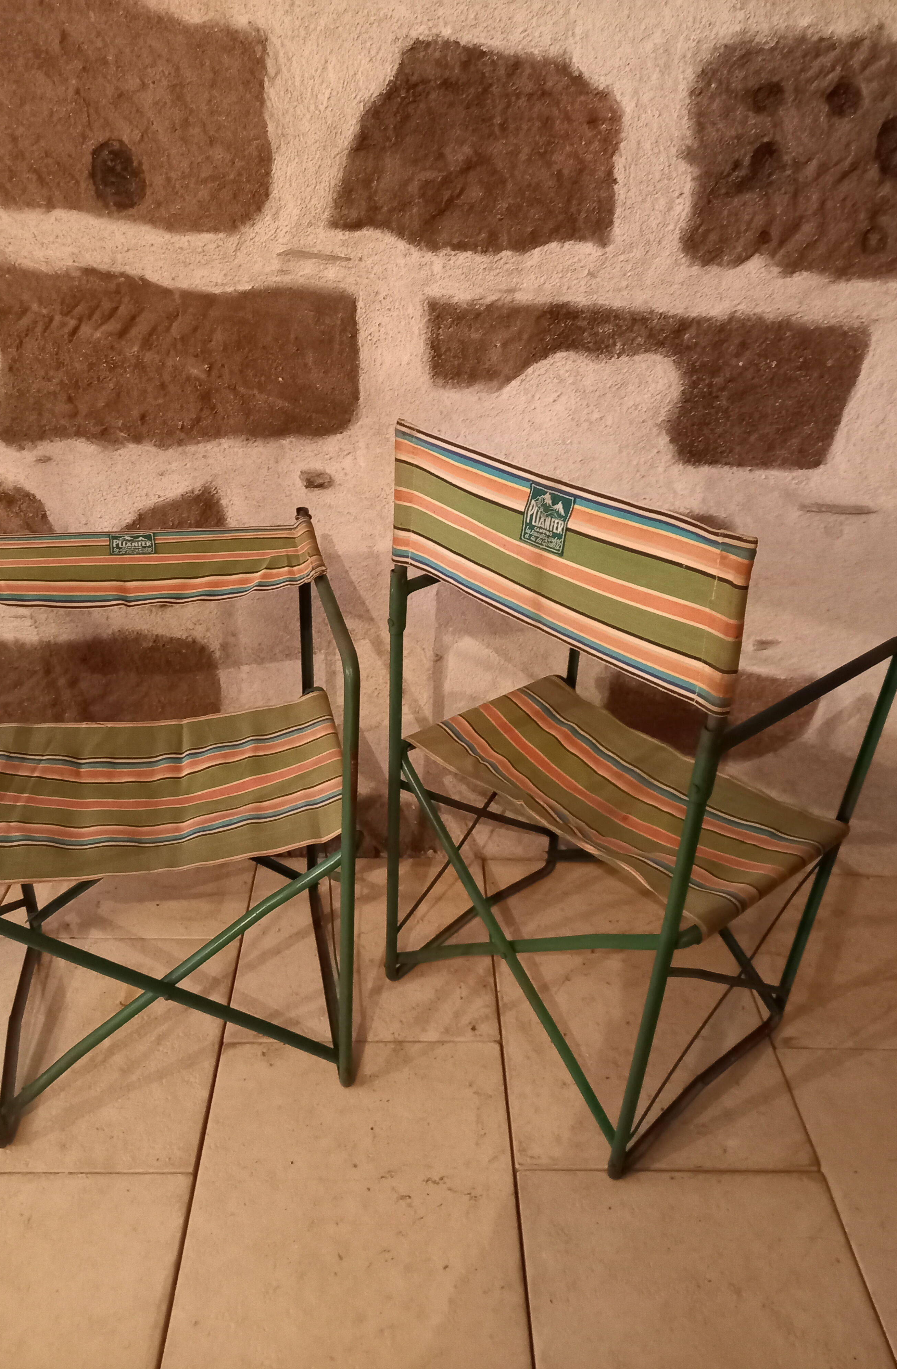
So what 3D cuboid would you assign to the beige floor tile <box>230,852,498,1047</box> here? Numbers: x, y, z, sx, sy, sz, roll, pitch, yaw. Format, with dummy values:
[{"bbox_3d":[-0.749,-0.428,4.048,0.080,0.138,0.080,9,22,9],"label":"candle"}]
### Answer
[{"bbox_3d":[-0.126,0.402,1.530,0.384,0.011,0.370,2,32,-4],"label":"beige floor tile"}]

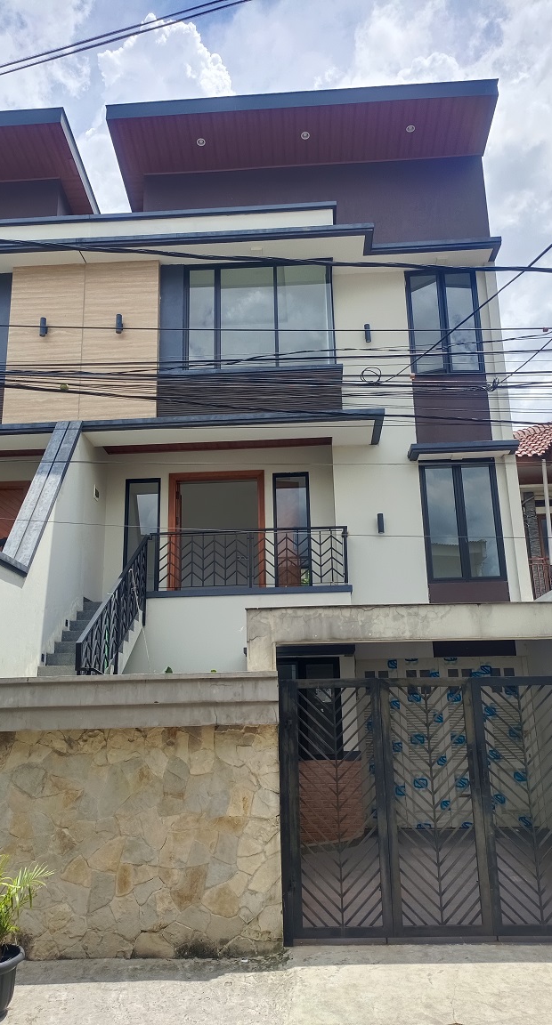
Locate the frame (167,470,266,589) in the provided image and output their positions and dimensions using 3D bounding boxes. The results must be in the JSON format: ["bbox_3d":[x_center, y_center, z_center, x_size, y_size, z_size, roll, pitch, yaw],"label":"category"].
[{"bbox_3d":[-0.967,0.425,12.169,1.604,2.254,0.140,-2,-14,3],"label":"frame"}]

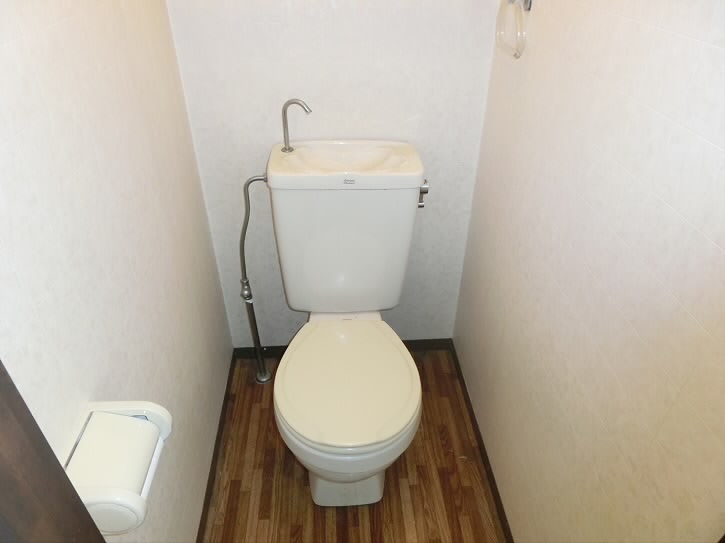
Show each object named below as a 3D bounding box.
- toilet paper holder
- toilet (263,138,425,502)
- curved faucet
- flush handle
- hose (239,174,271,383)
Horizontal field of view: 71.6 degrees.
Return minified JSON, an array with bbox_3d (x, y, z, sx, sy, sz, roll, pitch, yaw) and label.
[{"bbox_3d":[-0.356,0.287,0.747,0.110,0.102,0.163,-2,35,-3],"label":"toilet paper holder"},{"bbox_3d":[-0.043,0.176,1.374,0.400,0.847,0.671,-1,35,-1],"label":"toilet"},{"bbox_3d":[-0.177,-0.388,1.341,0.094,0.135,0.036,7,36,9],"label":"curved faucet"},{"bbox_3d":[0.163,-0.214,1.360,0.030,0.075,0.035,-2,35,-3],"label":"flush handle"},{"bbox_3d":[-0.314,0.064,1.568,0.130,0.805,0.060,-2,35,-3],"label":"hose"}]

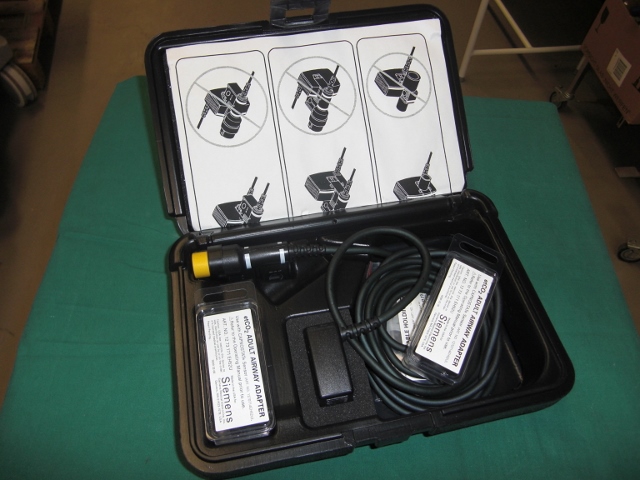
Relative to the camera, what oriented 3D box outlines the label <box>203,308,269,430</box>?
[{"bbox_3d":[-0.054,0.081,0.333,0.032,0.001,0.077,-8,56,-11],"label":"label"}]

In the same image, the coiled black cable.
[{"bbox_3d":[0.073,0.052,0.391,0.129,0.030,0.146,-8,56,-10],"label":"coiled black cable"}]

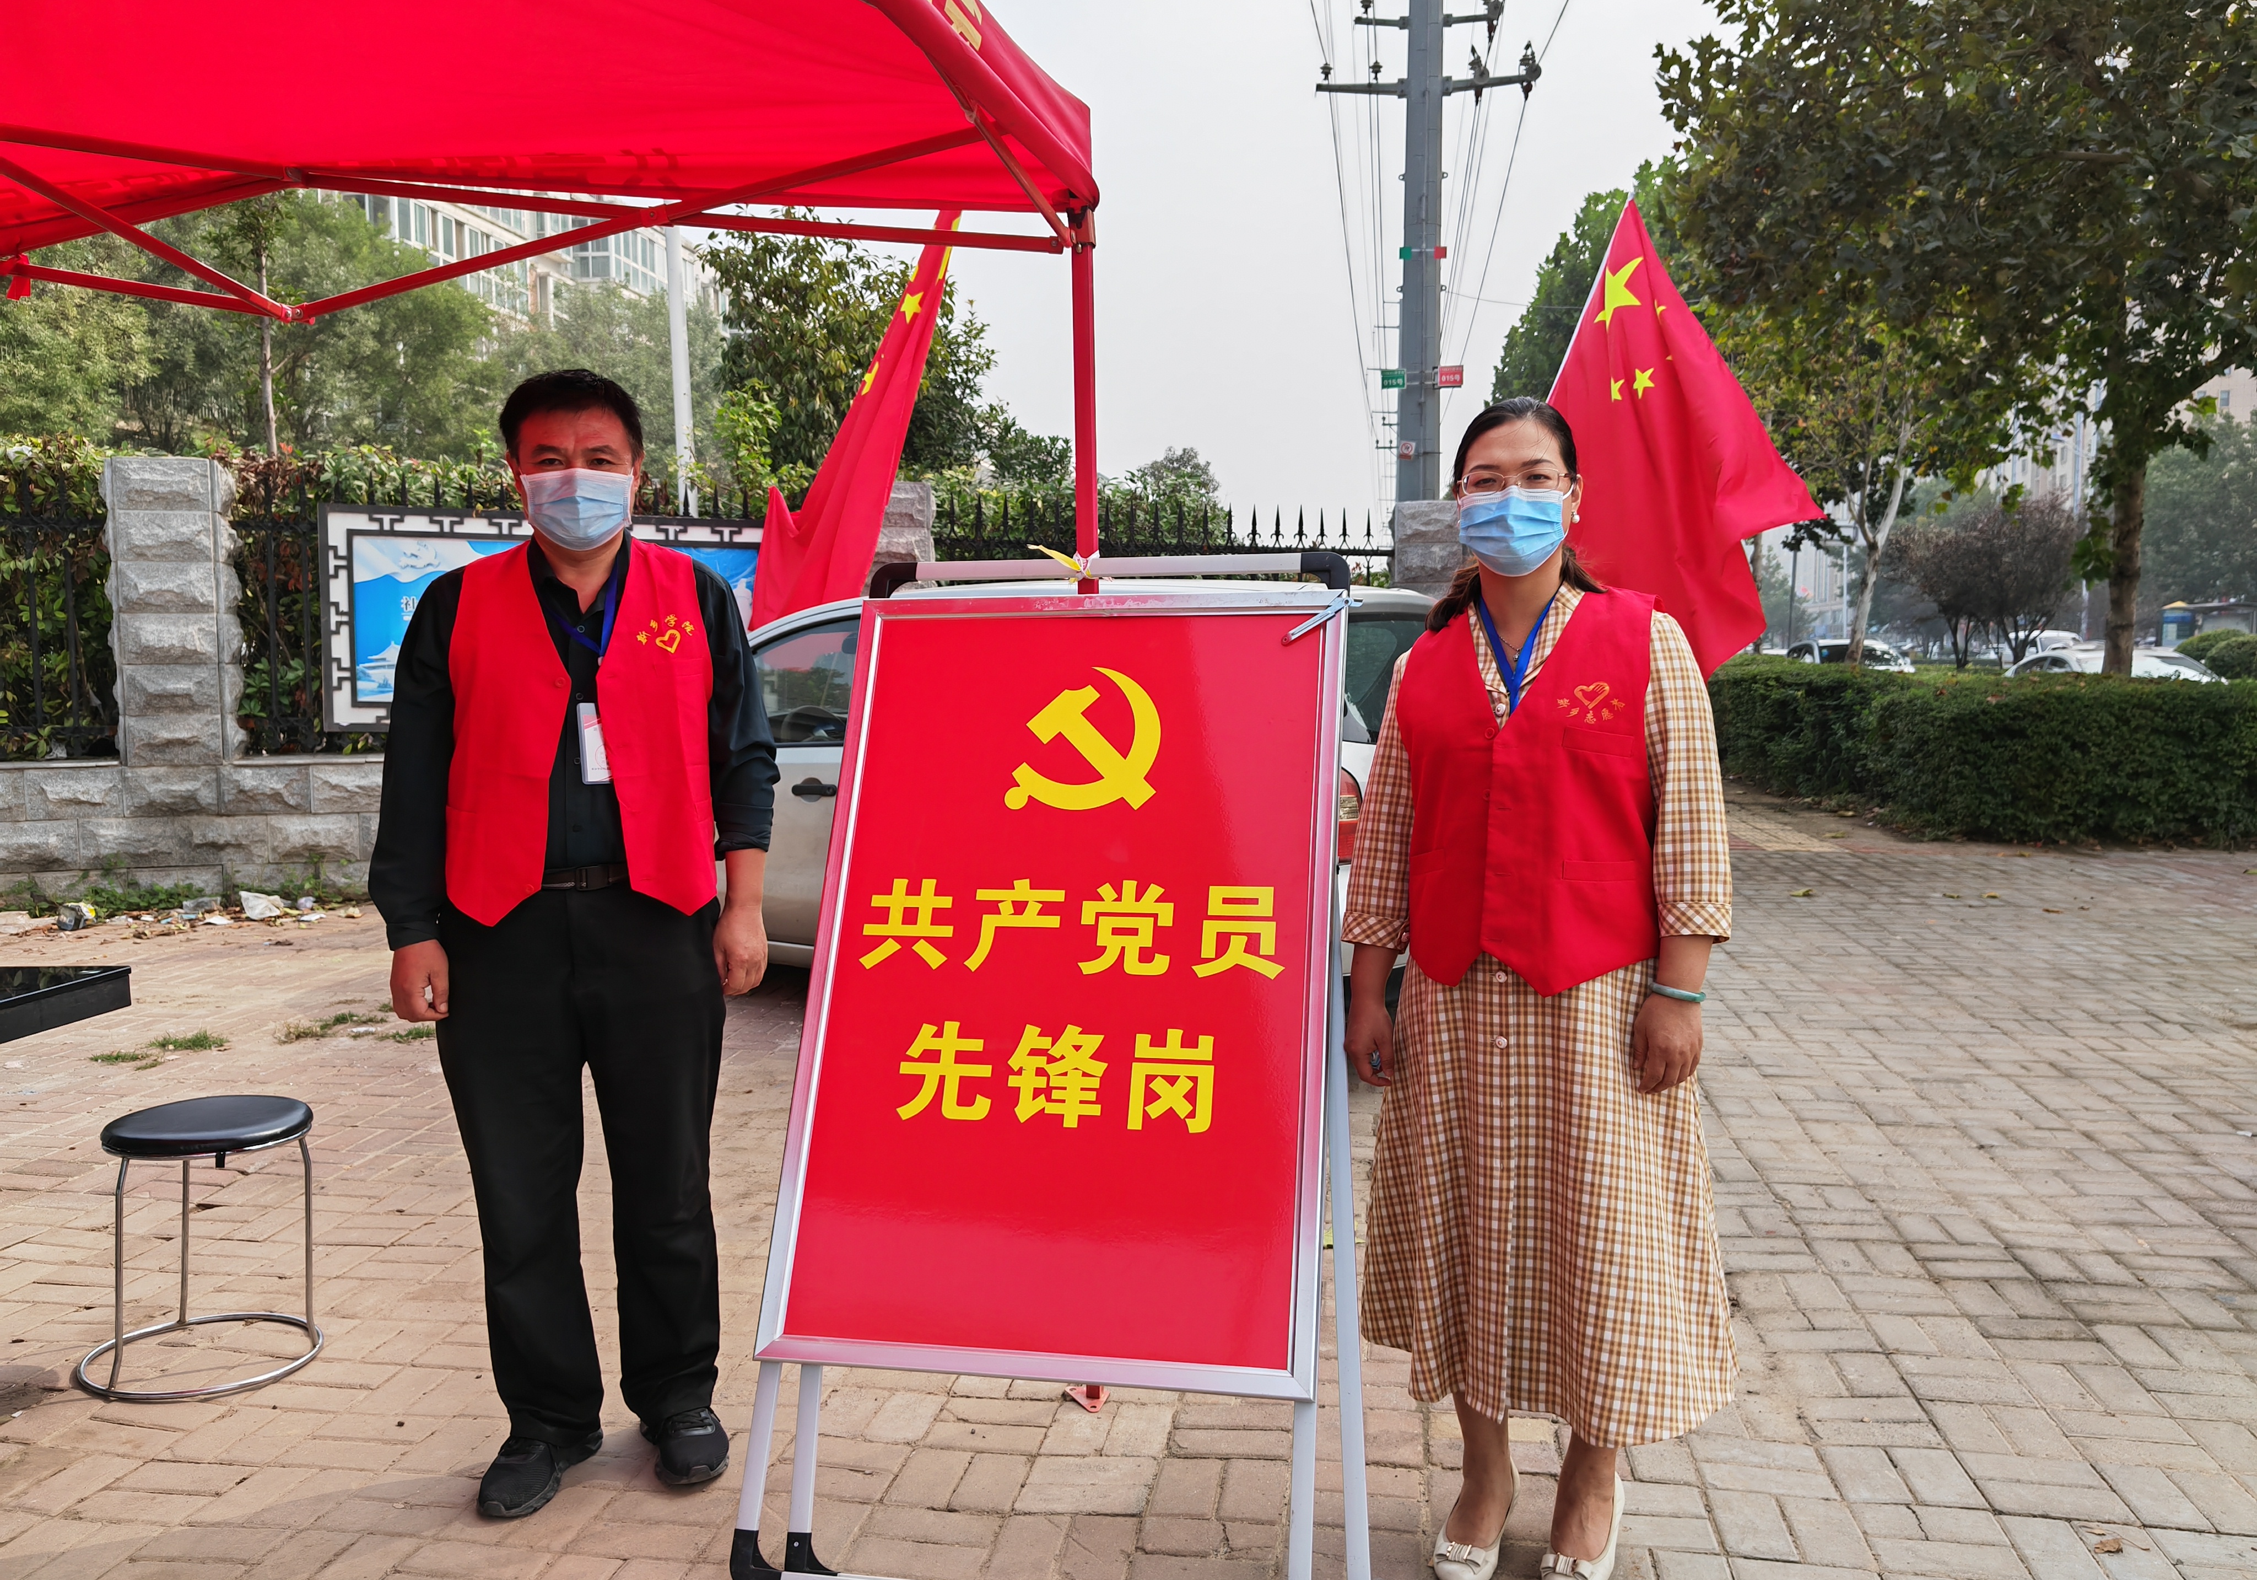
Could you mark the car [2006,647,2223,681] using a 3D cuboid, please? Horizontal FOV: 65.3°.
[{"bbox_3d":[10.900,-0.833,19.293,1.800,1.460,4.600,1,4,9],"label":"car"}]

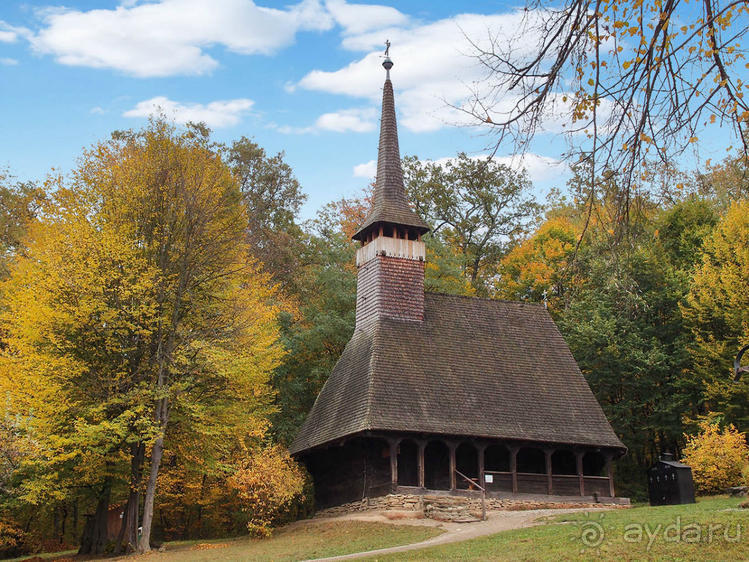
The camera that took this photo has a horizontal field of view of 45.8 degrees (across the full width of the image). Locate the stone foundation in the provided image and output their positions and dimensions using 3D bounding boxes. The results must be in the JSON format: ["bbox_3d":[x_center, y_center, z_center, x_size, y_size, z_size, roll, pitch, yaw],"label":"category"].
[{"bbox_3d":[4.489,10.486,40.043,12.100,0.950,8.800,8,-19,-24],"label":"stone foundation"}]

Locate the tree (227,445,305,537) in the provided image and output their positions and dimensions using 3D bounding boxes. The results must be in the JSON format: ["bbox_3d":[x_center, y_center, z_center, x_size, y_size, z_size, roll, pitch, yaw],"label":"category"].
[{"bbox_3d":[-4.613,8.735,37.105,3.000,3.590,3.000,8,-19,-24],"label":"tree"}]

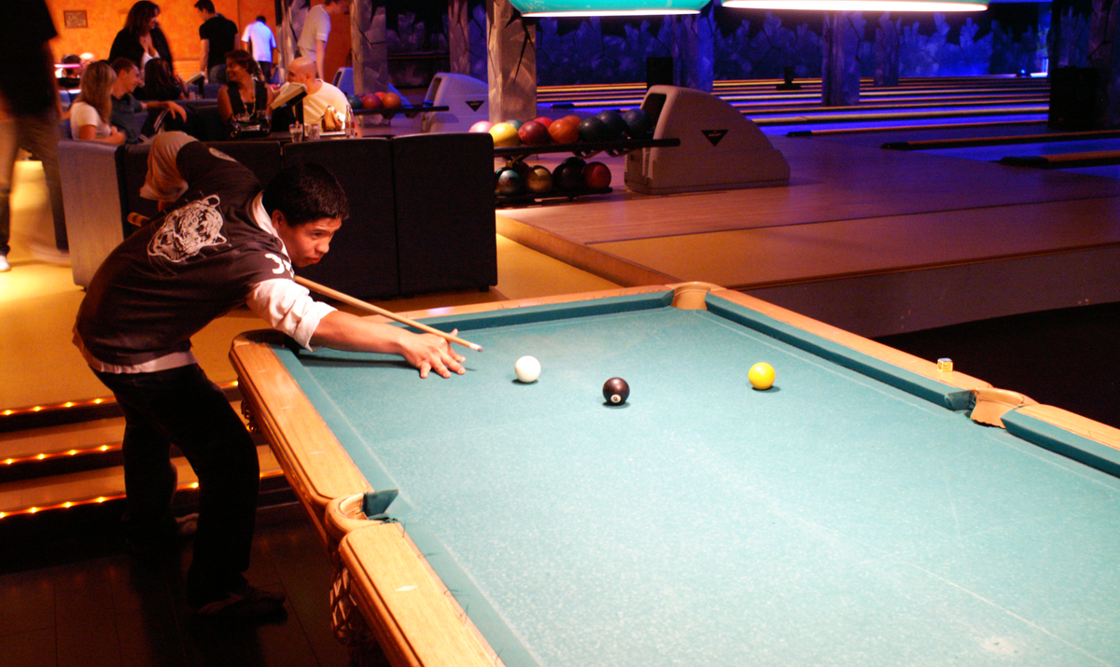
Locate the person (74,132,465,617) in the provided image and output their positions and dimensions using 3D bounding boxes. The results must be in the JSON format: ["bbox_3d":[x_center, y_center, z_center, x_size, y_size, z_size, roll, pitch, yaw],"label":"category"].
[{"bbox_3d":[-0.773,0.124,2.987,1.330,1.270,0.580,8,17,29],"label":"person"}]

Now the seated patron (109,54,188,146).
[{"bbox_3d":[-2.882,-1.393,8.039,0.750,1.160,0.580,-4,15,-14],"label":"seated patron"}]

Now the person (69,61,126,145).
[{"bbox_3d":[-2.843,-1.249,7.528,0.750,1.140,0.500,-7,16,-23],"label":"person"}]

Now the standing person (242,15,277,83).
[{"bbox_3d":[-5.516,-5.013,20.500,0.580,1.620,0.420,3,15,15],"label":"standing person"}]

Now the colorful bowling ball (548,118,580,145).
[{"bbox_3d":[0.028,-1.403,7.860,0.216,0.216,0.216,0,15,0],"label":"colorful bowling ball"}]

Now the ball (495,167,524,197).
[{"bbox_3d":[-0.363,-1.074,7.880,0.216,0.216,0.216,-1,15,0],"label":"ball"}]

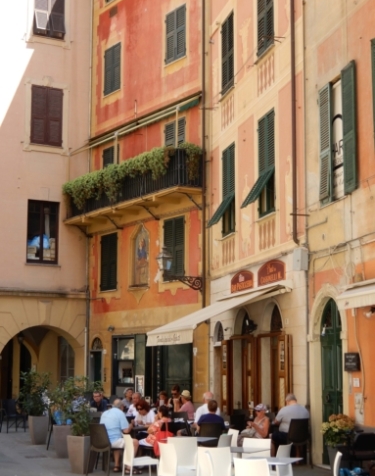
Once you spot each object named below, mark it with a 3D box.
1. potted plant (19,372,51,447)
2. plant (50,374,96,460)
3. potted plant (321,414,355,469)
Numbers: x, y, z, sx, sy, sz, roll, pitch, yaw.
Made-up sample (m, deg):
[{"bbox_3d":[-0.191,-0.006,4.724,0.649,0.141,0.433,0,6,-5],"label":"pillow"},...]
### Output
[{"bbox_3d":[-3.363,3.752,20.819,0.653,1.613,0.600,2,-8,-11],"label":"potted plant"},{"bbox_3d":[-2.227,3.411,17.984,0.758,1.557,0.620,1,-8,-7],"label":"plant"},{"bbox_3d":[2.397,3.309,15.010,0.528,1.006,0.480,-1,-8,9],"label":"potted plant"}]

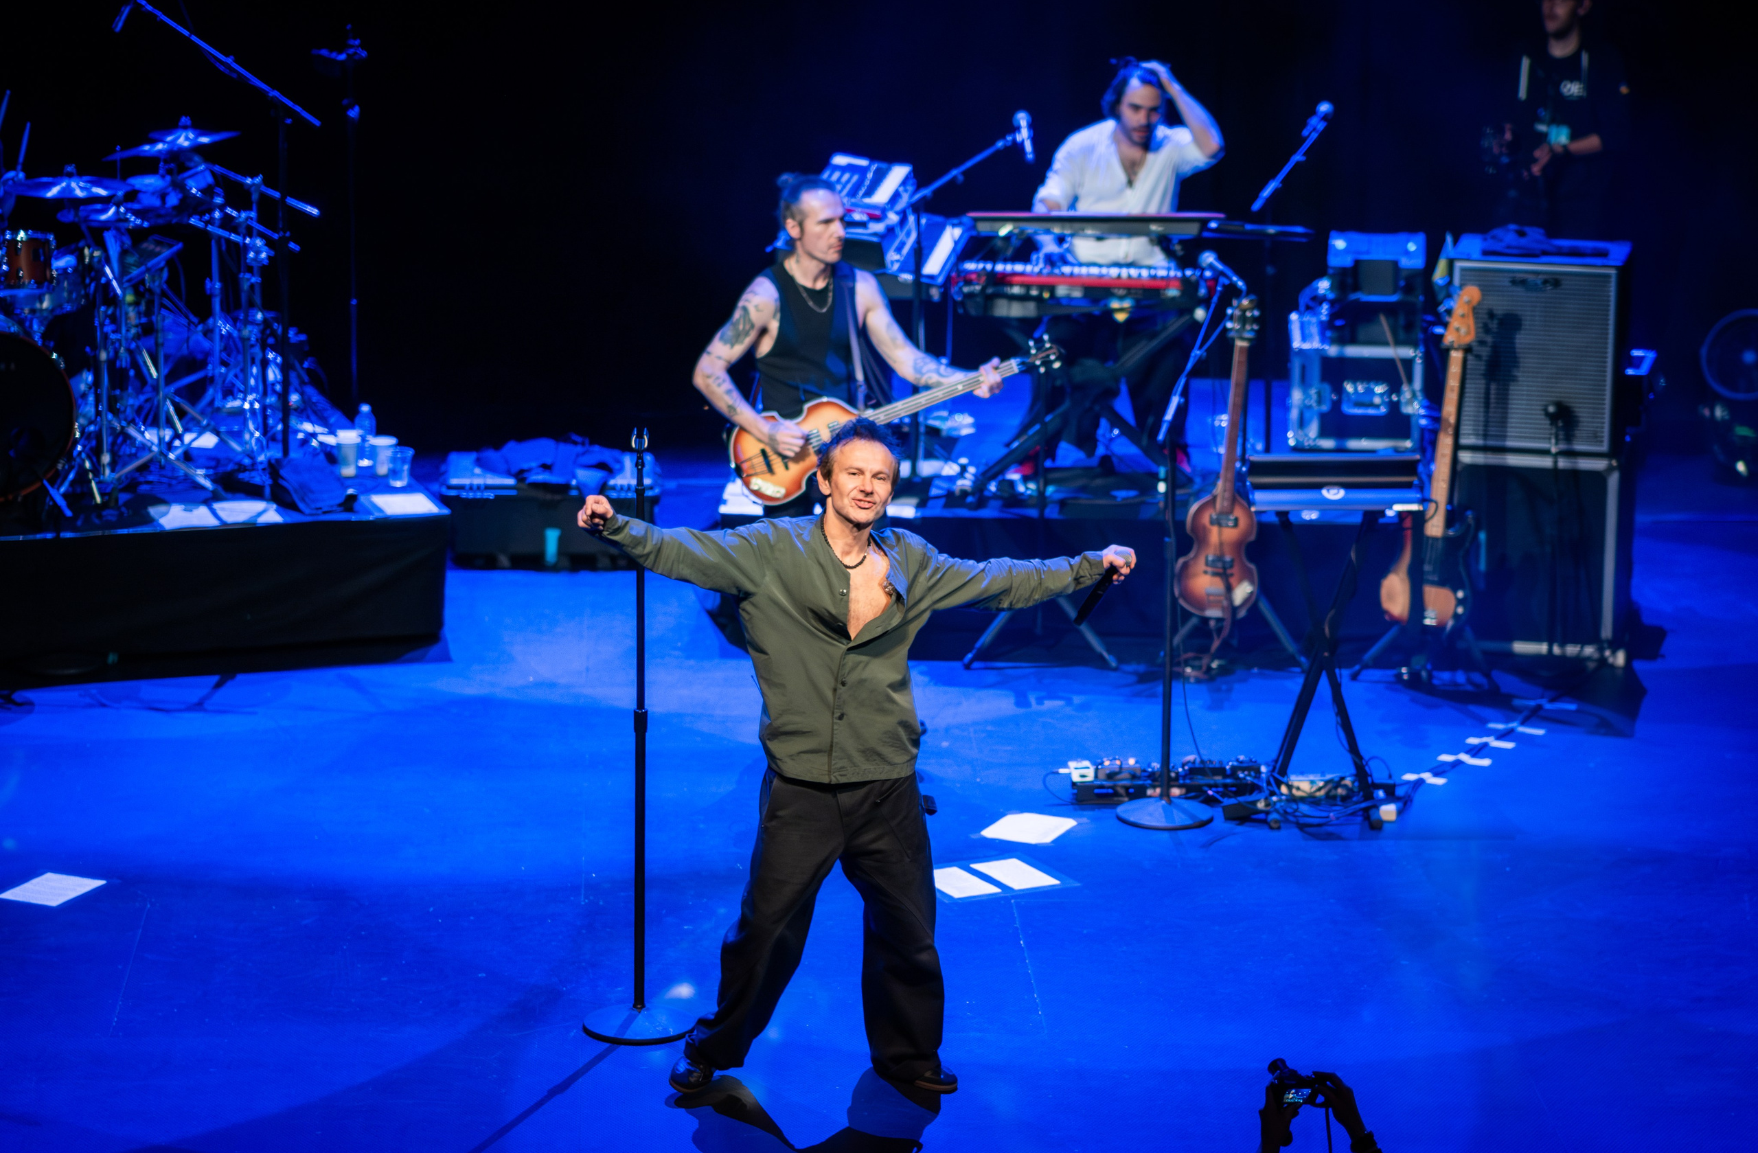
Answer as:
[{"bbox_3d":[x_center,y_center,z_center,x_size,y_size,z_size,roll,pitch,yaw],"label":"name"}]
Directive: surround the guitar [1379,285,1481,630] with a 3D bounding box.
[{"bbox_3d":[1.807,-0.358,13.220,0.330,1.170,0.080,5,1,6],"label":"guitar"}]

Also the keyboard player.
[{"bbox_3d":[0.851,-1.124,14.418,0.660,1.440,0.650,2,14,3],"label":"keyboard player"}]

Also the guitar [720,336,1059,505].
[{"bbox_3d":[0.056,-0.495,12.280,1.080,0.280,0.100,-20,-1,3],"label":"guitar"}]

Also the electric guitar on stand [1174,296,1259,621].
[{"bbox_3d":[1.119,-0.382,13.500,0.280,1.090,0.100,4,2,-7],"label":"electric guitar on stand"}]

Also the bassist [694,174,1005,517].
[{"bbox_3d":[-0.094,-0.333,12.419,0.920,1.760,0.500,-2,14,-10],"label":"bassist"}]

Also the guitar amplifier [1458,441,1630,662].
[{"bbox_3d":[2.271,-0.114,13.957,0.550,0.690,0.460,5,14,15],"label":"guitar amplifier"}]

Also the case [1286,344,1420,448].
[{"bbox_3d":[1.756,-0.705,14.995,0.440,0.380,0.460,1,14,0],"label":"case"}]

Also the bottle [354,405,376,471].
[{"bbox_3d":[-1.797,-0.491,14.310,0.070,0.220,0.070,1,14,0],"label":"bottle"}]

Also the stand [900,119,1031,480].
[{"bbox_3d":[0.274,-0.947,14.086,0.600,1.250,0.330,-6,15,-24],"label":"stand"}]

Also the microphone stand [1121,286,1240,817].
[{"bbox_3d":[0.892,-0.064,11.812,0.290,1.530,0.460,10,16,34],"label":"microphone stand"}]

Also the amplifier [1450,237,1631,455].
[{"bbox_3d":[2.199,-0.773,13.699,0.570,0.630,0.480,4,14,13],"label":"amplifier"}]

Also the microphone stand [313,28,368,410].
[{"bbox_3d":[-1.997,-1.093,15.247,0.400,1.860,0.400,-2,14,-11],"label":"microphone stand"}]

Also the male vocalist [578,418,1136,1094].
[{"bbox_3d":[-0.062,0.404,9.719,1.270,1.630,0.450,0,14,-2],"label":"male vocalist"}]

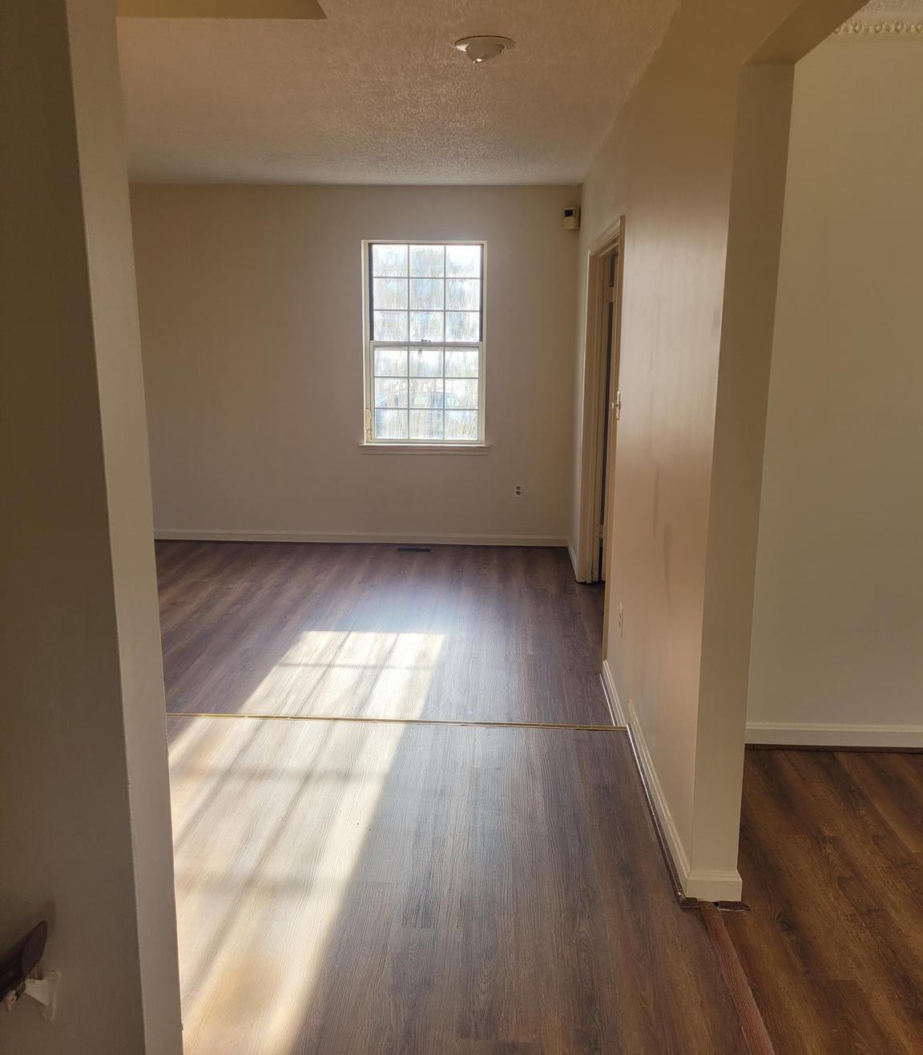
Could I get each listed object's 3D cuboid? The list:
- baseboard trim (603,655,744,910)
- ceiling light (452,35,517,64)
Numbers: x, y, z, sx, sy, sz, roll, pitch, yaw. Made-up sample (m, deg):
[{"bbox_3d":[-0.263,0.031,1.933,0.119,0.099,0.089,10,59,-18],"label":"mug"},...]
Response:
[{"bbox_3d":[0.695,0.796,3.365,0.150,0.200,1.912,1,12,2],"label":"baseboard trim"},{"bbox_3d":[0.079,-1.632,3.194,0.212,0.064,0.212,1,12,2],"label":"ceiling light"}]

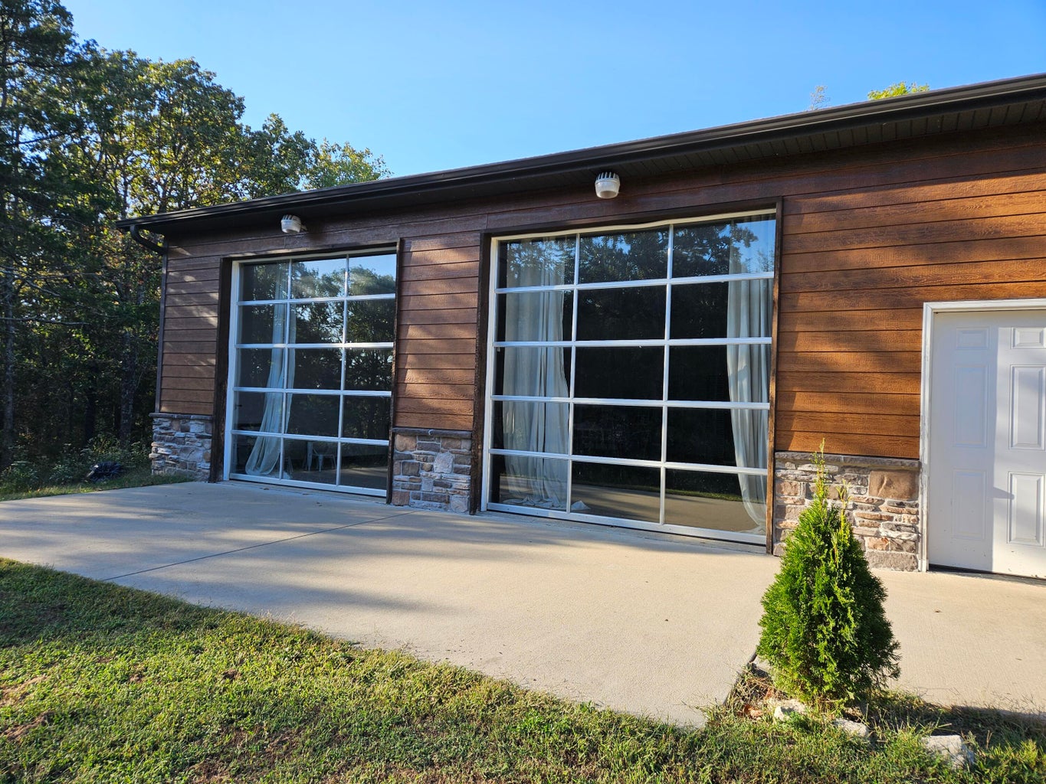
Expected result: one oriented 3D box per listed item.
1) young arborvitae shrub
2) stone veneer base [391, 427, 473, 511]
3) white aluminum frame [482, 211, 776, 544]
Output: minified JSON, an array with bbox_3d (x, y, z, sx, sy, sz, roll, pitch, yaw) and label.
[{"bbox_3d":[1.423,0.841,3.196,0.630,1.170,0.620,1,-1,28],"label":"young arborvitae shrub"},{"bbox_3d":[-1.019,0.869,7.882,1.076,0.897,0.110,1,-1,28],"label":"stone veneer base"},{"bbox_3d":[0.949,-0.165,7.039,3.030,3.065,0.100,1,-1,28],"label":"white aluminum frame"}]

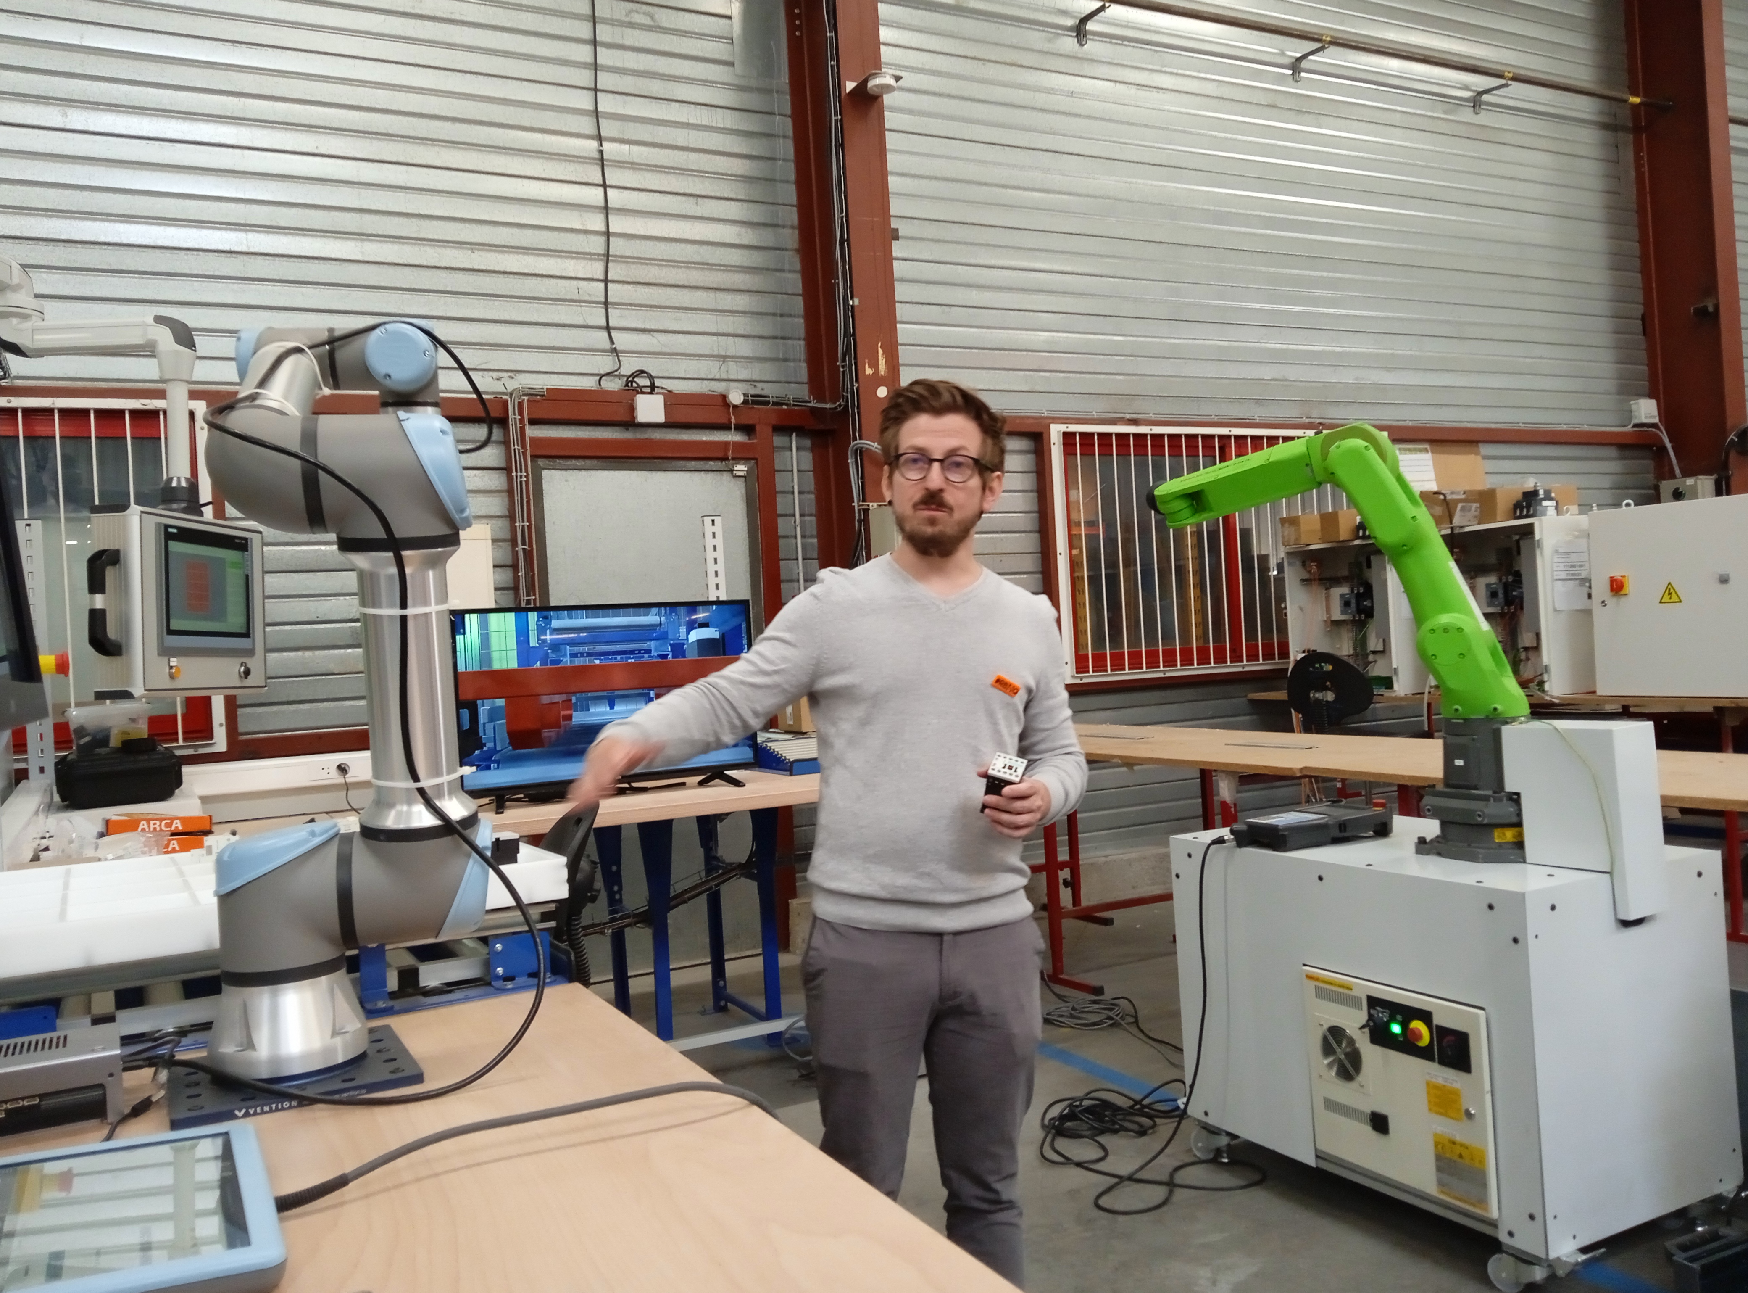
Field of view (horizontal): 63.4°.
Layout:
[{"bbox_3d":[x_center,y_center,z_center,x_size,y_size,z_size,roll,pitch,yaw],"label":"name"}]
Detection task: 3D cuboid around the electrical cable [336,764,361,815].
[{"bbox_3d":[-1.447,0.395,3.902,0.075,0.145,0.060,-3,0,-26],"label":"electrical cable"}]

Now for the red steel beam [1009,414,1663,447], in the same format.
[{"bbox_3d":[2.491,-1.149,7.580,5.100,0.100,0.110,-3,0,-26],"label":"red steel beam"}]

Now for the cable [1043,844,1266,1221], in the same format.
[{"bbox_3d":[0.653,0.871,3.570,0.500,0.810,0.780,-3,0,0],"label":"cable"}]

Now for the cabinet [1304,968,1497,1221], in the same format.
[{"bbox_3d":[1.181,0.892,2.958,0.280,0.400,0.470,-3,0,-28],"label":"cabinet"}]

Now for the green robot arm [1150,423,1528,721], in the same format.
[{"bbox_3d":[1.017,-0.160,3.167,0.800,0.660,0.200,-3,0,29],"label":"green robot arm"}]

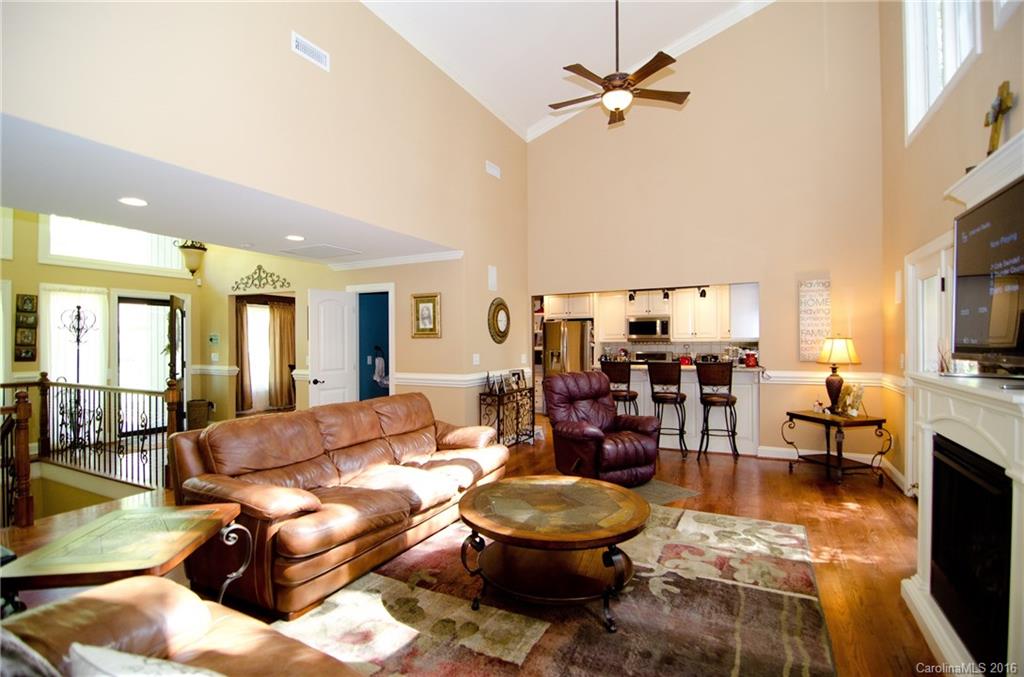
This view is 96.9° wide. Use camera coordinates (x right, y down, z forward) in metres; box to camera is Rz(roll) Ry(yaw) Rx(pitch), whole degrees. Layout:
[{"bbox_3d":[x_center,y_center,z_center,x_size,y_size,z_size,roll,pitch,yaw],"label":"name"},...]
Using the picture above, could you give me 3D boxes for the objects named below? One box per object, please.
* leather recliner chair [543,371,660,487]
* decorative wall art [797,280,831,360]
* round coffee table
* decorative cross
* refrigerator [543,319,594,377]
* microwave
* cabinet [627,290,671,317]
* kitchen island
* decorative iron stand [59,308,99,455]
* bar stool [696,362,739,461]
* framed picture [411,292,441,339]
[{"bbox_3d":[0.906,0.896,4.620,0.860,1.050,0.900,0,0,-25],"label":"leather recliner chair"},{"bbox_3d":[3.433,-0.202,5.135,0.305,0.930,0.035,0,0,28],"label":"decorative wall art"},{"bbox_3d":[0.234,1.164,2.565,1.050,0.480,1.050,0,-1,0],"label":"round coffee table"},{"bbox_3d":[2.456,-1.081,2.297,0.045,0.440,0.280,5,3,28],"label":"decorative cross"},{"bbox_3d":[1.188,0.533,8.831,0.910,1.780,0.800,0,0,28],"label":"refrigerator"},{"bbox_3d":[2.558,-0.171,8.359,0.760,0.425,0.400,0,-1,28],"label":"microwave"},{"bbox_3d":[2.567,-0.638,8.399,0.790,0.500,0.330,0,-1,28],"label":"cabinet"},{"bbox_3d":[2.181,0.902,6.098,1.999,1.070,0.680,0,-1,25],"label":"kitchen island"},{"bbox_3d":[-5.600,0.506,5.870,0.480,1.880,0.500,0,0,28],"label":"decorative iron stand"},{"bbox_3d":[2.470,0.860,5.428,0.430,1.150,0.500,0,-1,35],"label":"bar stool"},{"bbox_3d":[-1.081,-0.278,5.573,0.460,0.555,0.040,0,-1,28],"label":"framed picture"}]

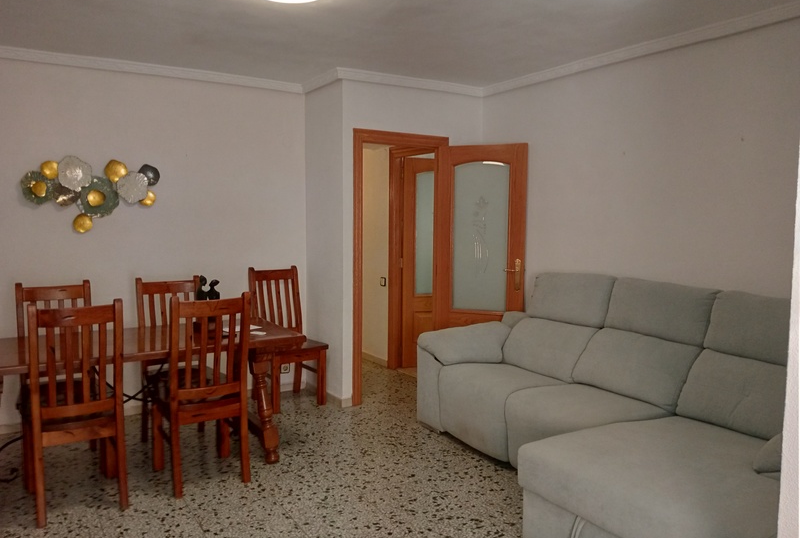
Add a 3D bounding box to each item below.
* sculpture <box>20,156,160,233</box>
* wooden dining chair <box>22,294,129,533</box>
[{"bbox_3d":[-2.130,-0.515,4.521,0.895,0.531,0.060,-3,5,-32],"label":"sculpture"},{"bbox_3d":[-1.656,0.663,3.290,0.463,1.058,0.557,-3,5,-33],"label":"wooden dining chair"}]

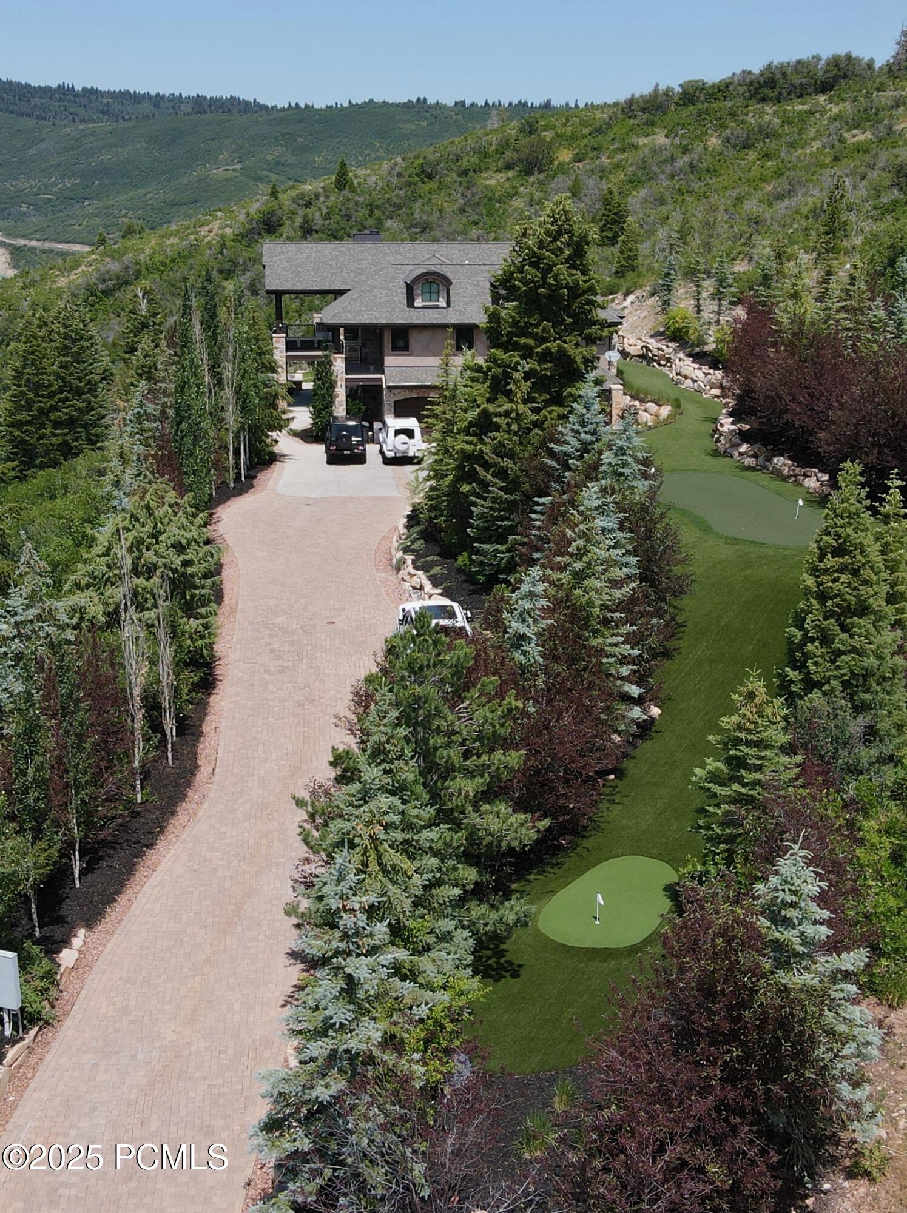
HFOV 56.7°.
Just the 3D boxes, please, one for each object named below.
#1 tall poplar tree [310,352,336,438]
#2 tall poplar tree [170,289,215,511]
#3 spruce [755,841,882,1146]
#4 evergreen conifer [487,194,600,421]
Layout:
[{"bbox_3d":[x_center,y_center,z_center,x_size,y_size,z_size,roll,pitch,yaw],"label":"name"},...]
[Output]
[{"bbox_3d":[-6.706,-11.091,43.400,1.350,4.610,1.350,0,23,0],"label":"tall poplar tree"},{"bbox_3d":[-10.638,-8.450,34.301,1.900,8.700,1.900,0,23,0],"label":"tall poplar tree"},{"bbox_3d":[5.614,6.281,13.382,2.900,6.240,2.900,0,23,0],"label":"spruce"},{"bbox_3d":[3.881,-11.287,36.226,5.600,11.640,5.600,0,23,0],"label":"evergreen conifer"}]

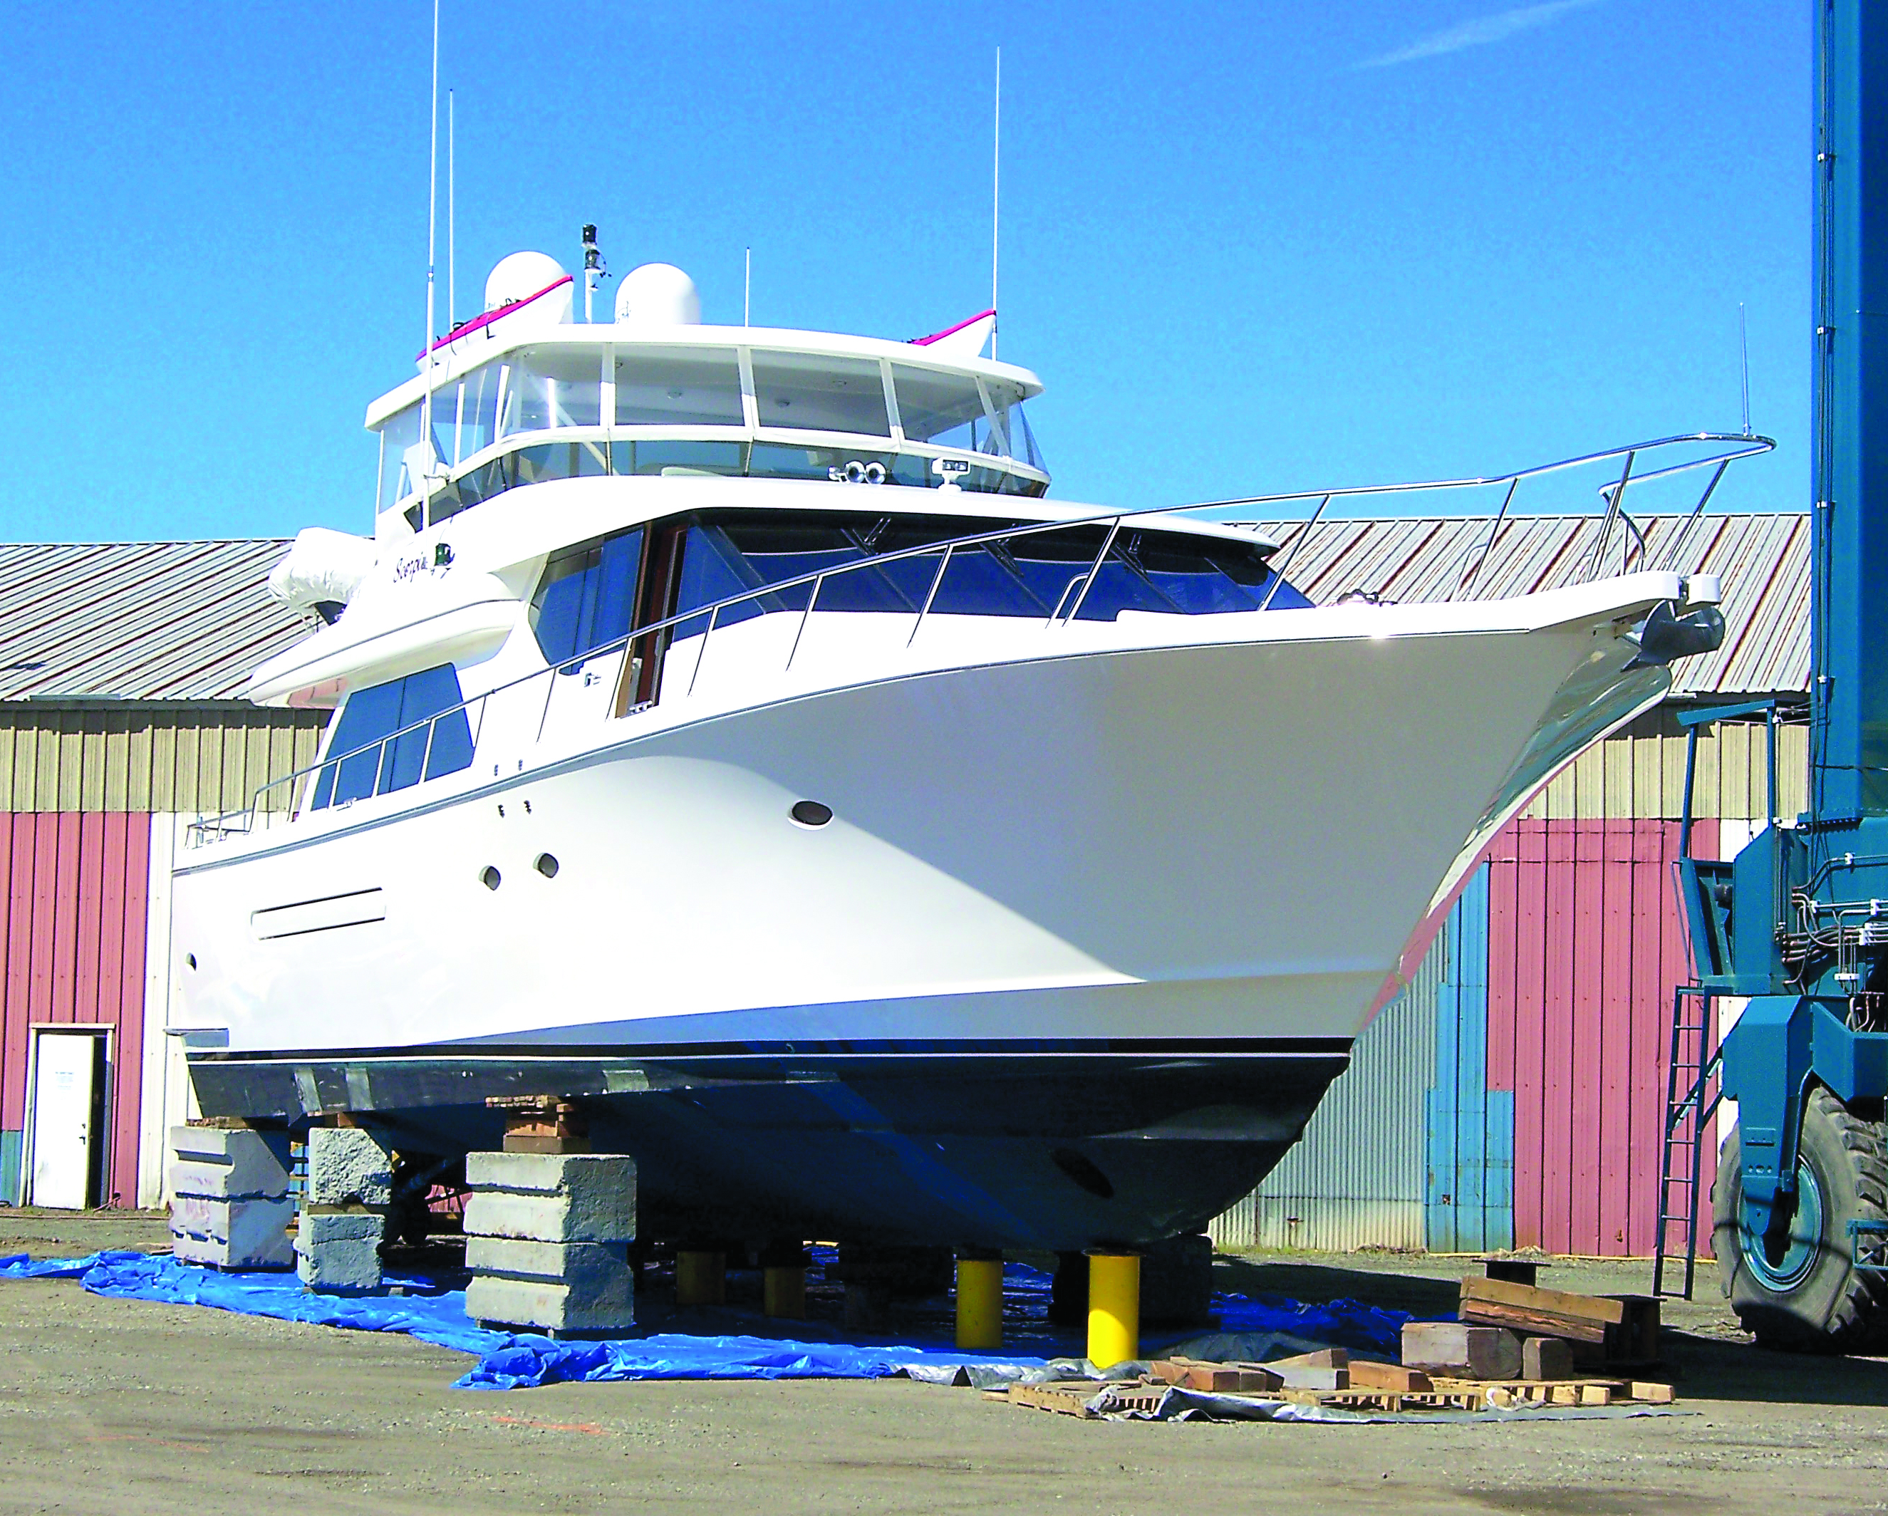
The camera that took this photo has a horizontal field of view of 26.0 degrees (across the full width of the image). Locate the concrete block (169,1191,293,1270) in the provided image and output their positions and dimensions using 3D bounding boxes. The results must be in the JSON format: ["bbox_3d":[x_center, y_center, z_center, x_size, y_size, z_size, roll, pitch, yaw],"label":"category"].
[{"bbox_3d":[-6.662,4.386,38.058,0.640,0.610,1.200,4,-5,-36],"label":"concrete block"}]

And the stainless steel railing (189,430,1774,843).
[{"bbox_3d":[-0.386,-0.335,30.583,5.000,1.400,21.835,3,-4,-25],"label":"stainless steel railing"}]

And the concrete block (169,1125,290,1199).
[{"bbox_3d":[-6.649,3.778,38.101,0.640,0.610,1.200,4,-5,-36],"label":"concrete block"}]

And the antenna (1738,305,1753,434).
[{"bbox_3d":[4.097,-1.981,20.837,0.030,0.694,0.030,0,-5,-25],"label":"antenna"}]

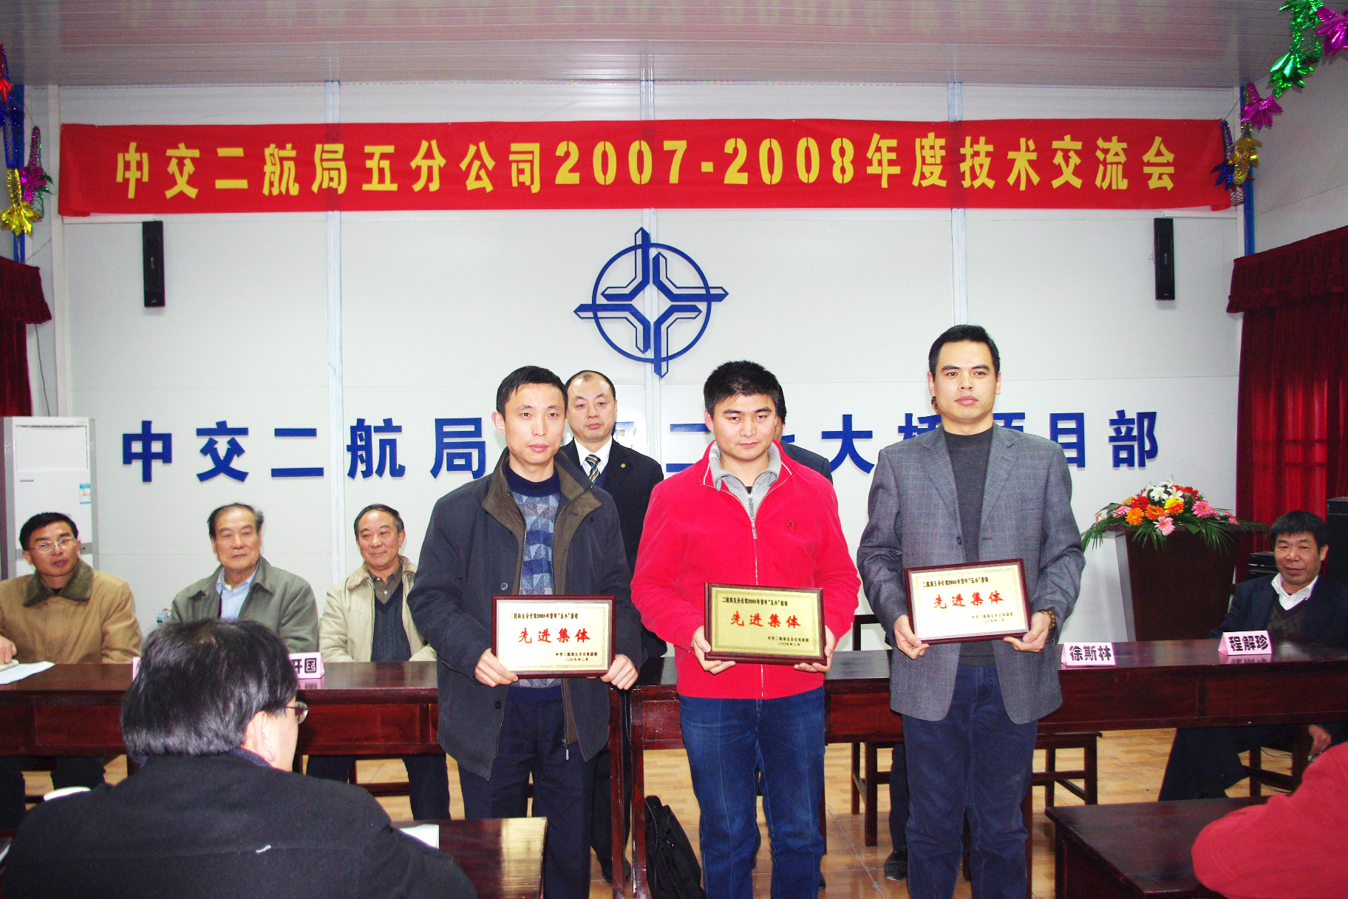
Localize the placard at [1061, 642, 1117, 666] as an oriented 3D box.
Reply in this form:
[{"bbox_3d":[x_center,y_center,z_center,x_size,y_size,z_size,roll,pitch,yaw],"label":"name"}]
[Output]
[{"bbox_3d":[1.341,0.658,3.277,0.152,0.068,0.060,-1,1,-1],"label":"placard"}]

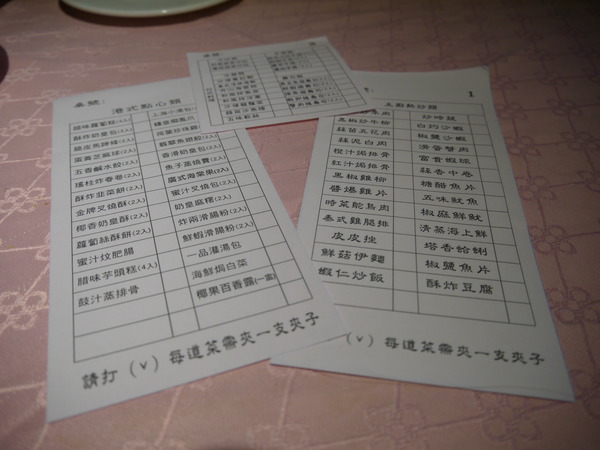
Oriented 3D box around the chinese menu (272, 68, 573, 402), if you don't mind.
[{"bbox_3d":[0.054,-0.024,0.236,0.101,0.005,0.212,6,45,6],"label":"chinese menu"}]

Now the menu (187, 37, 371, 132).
[{"bbox_3d":[-0.017,-0.096,0.311,0.101,0.004,0.104,-10,45,-10],"label":"menu"}]

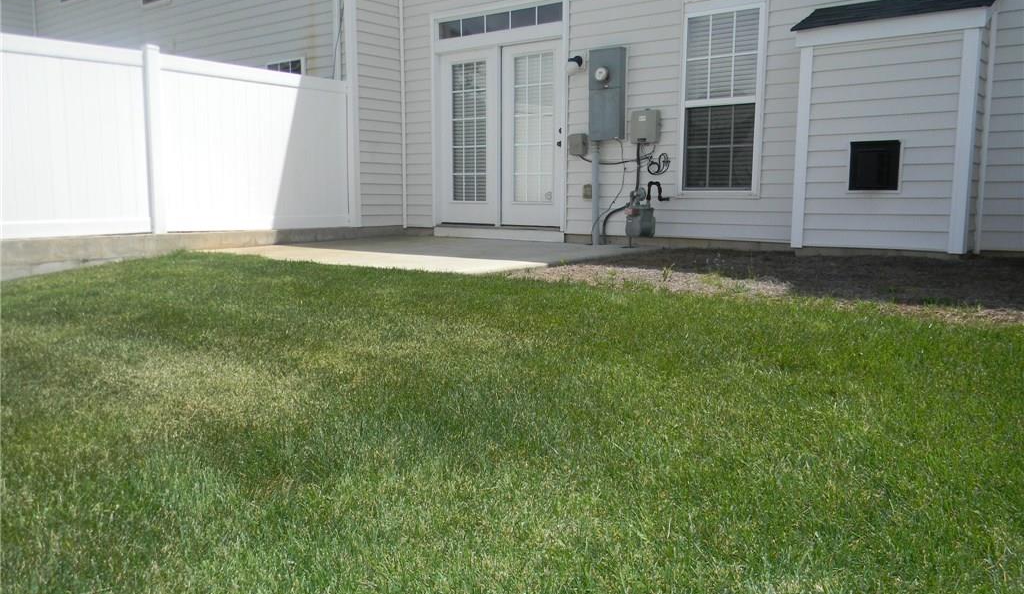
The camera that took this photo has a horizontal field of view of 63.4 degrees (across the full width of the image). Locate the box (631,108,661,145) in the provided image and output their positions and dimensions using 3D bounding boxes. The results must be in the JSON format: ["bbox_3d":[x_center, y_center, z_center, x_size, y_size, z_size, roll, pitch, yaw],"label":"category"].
[{"bbox_3d":[1.338,-1.693,8.283,0.285,0.320,0.098,6,9,38],"label":"box"}]

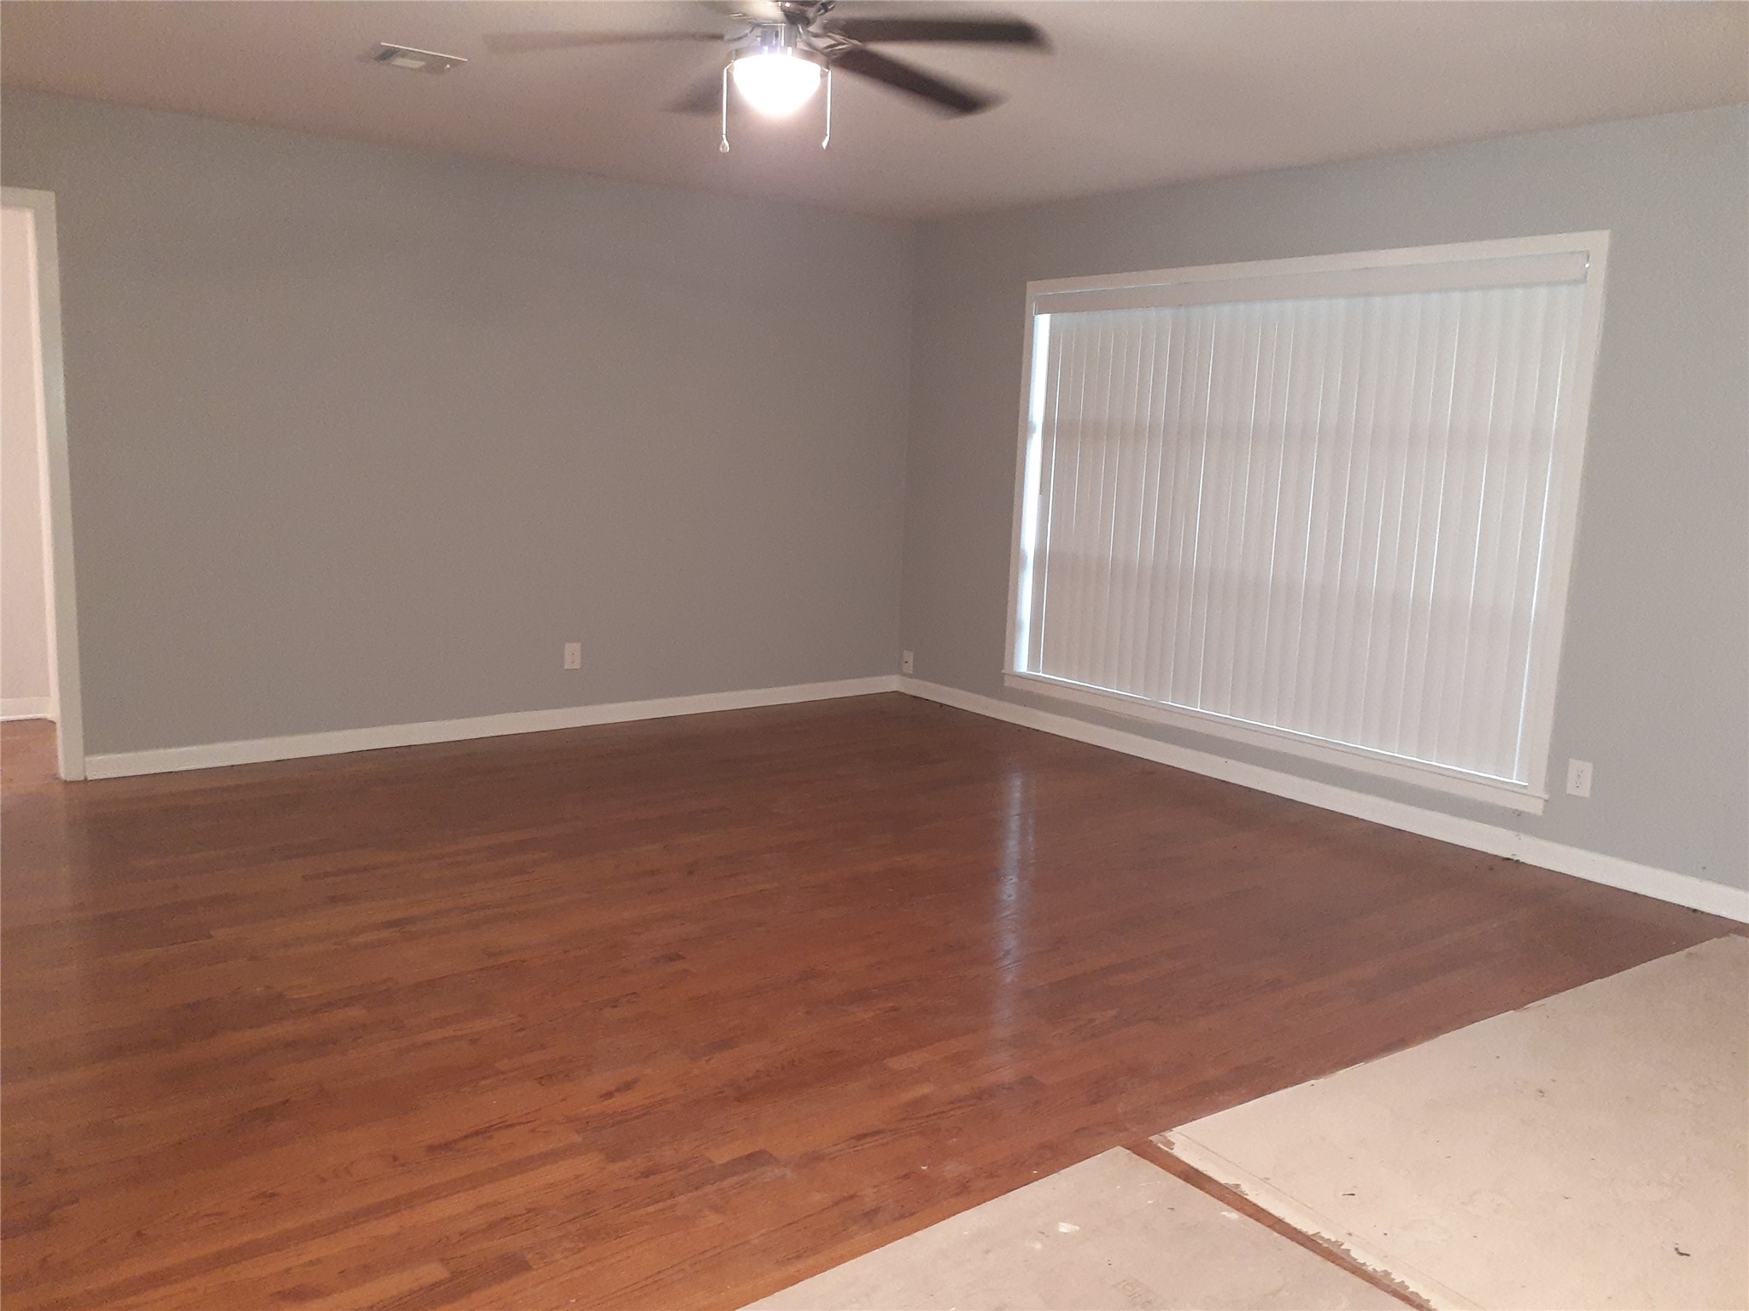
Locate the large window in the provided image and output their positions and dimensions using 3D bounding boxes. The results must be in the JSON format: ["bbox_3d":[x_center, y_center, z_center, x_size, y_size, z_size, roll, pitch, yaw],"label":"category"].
[{"bbox_3d":[1.518,-0.602,5.532,0.120,1.925,2.650,-5,12,-38],"label":"large window"}]

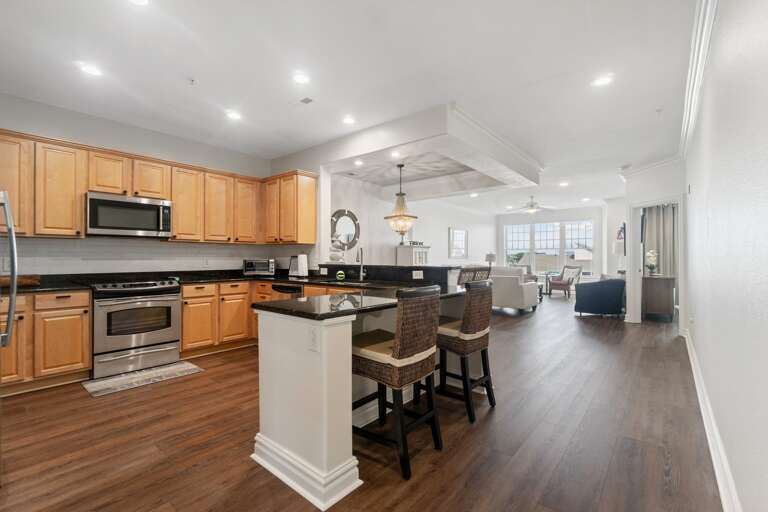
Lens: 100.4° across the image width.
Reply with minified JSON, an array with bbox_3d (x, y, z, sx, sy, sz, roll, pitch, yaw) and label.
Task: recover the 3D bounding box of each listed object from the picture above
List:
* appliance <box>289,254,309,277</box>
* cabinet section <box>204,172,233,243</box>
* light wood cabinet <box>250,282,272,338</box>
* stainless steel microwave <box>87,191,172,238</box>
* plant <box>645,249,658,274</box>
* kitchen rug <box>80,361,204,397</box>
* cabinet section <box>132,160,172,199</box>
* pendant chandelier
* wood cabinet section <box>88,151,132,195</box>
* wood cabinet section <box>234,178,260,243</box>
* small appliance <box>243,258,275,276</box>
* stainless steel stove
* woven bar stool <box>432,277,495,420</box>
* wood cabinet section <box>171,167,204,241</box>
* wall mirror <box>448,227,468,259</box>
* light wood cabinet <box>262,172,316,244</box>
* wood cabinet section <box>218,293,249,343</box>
[{"bbox_3d":[-1.176,0.152,4.450,0.220,0.295,0.190,0,-1,41],"label":"appliance"},{"bbox_3d":[-2.345,-0.635,4.446,0.335,0.910,0.384,0,0,41],"label":"cabinet section"},{"bbox_3d":[-1.394,0.793,4.349,0.580,0.880,0.600,-1,-1,41],"label":"light wood cabinet"},{"bbox_3d":[-2.946,-0.433,3.709,0.400,0.425,0.756,-1,-1,41],"label":"stainless steel microwave"},{"bbox_3d":[5.356,0.116,6.400,0.250,0.510,0.240,-1,-1,41],"label":"plant"},{"bbox_3d":[-2.399,1.221,3.243,0.460,0.012,0.880,-1,-1,41],"label":"kitchen rug"},{"bbox_3d":[-2.847,-0.880,3.876,0.335,0.420,0.381,0,0,41],"label":"cabinet section"},{"bbox_3d":[0.301,-0.880,5.662,0.590,1.390,0.590,0,0,0],"label":"pendant chandelier"},{"bbox_3d":[-3.099,-0.880,3.590,0.335,0.420,0.381,0,0,41],"label":"wood cabinet section"},{"bbox_3d":[-2.088,-0.635,4.738,0.335,0.910,0.394,0,0,41],"label":"wood cabinet section"},{"bbox_3d":[-1.836,0.171,4.720,0.425,0.225,0.290,0,-1,-13],"label":"small appliance"},{"bbox_3d":[-2.825,0.772,3.620,0.670,0.920,0.757,-1,-1,41],"label":"stainless steel stove"},{"bbox_3d":[0.587,0.701,2.620,0.520,1.020,0.440,-1,-1,41],"label":"woven bar stool"},{"bbox_3d":[-2.597,-0.635,4.160,0.335,0.910,0.377,0,0,41],"label":"wood cabinet section"},{"bbox_3d":[2.264,-0.372,9.711,0.050,0.890,1.130,-1,-1,41],"label":"wall mirror"},{"bbox_3d":[-1.381,-0.644,4.573,0.920,0.940,0.360,0,-1,41],"label":"light wood cabinet"},{"bbox_3d":[-2.192,0.805,4.397,0.600,0.630,0.403,0,0,41],"label":"wood cabinet section"}]

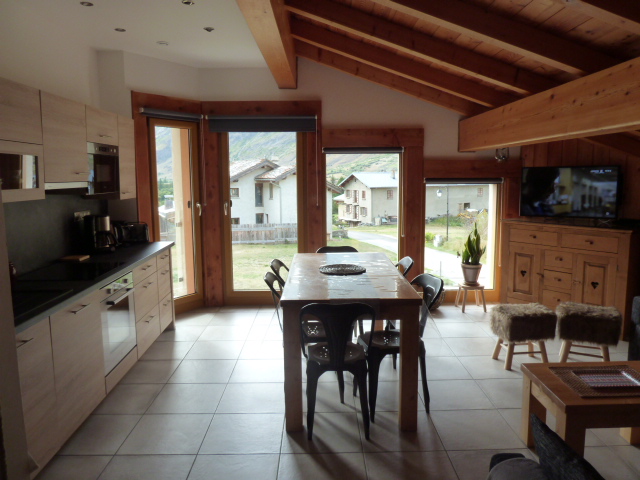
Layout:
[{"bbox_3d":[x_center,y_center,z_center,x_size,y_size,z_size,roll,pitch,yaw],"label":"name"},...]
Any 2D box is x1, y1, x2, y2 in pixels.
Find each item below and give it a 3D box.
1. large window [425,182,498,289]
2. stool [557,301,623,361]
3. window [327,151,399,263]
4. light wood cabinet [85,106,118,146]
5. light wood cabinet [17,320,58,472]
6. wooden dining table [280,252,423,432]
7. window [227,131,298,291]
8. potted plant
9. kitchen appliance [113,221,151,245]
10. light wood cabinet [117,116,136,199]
[{"bbox_3d":[1.657,-0.029,5.441,0.860,1.240,0.070,-1,7,-1],"label":"large window"},{"bbox_3d":[2.072,0.752,3.585,0.400,0.470,0.340,3,8,23],"label":"stool"},{"bbox_3d":[0.505,-0.192,5.419,0.904,1.688,0.090,-1,7,0],"label":"window"},{"bbox_3d":[-1.863,-0.877,3.616,0.340,0.263,0.599,-1,7,-3],"label":"light wood cabinet"},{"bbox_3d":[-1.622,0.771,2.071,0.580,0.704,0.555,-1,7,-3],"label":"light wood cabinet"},{"bbox_3d":[0.188,0.646,3.569,0.820,0.810,1.640,-1,7,-1],"label":"wooden dining table"},{"bbox_3d":[-0.649,-0.326,5.339,0.768,1.886,0.080,-1,7,0],"label":"window"},{"bbox_3d":[1.709,0.158,5.183,0.260,0.700,0.250,-1,7,-1],"label":"potted plant"},{"bbox_3d":[-1.946,-0.066,4.742,0.280,0.195,0.180,-4,8,-27],"label":"kitchen appliance"},{"bbox_3d":[-1.886,-0.723,4.128,0.340,0.715,0.407,-1,7,-3],"label":"light wood cabinet"}]

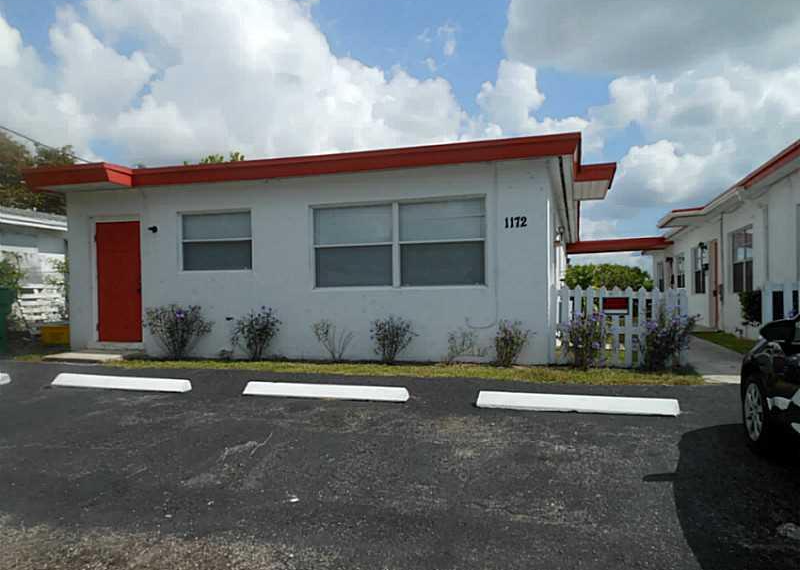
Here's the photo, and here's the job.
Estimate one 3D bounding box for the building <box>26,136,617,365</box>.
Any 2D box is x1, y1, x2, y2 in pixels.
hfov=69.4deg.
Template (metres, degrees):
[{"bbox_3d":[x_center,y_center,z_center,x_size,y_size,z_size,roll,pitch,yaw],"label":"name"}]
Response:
[{"bbox_3d":[-0.014,-0.356,14.027,9.480,3.100,12.000,-1,-1,17],"label":"building"}]

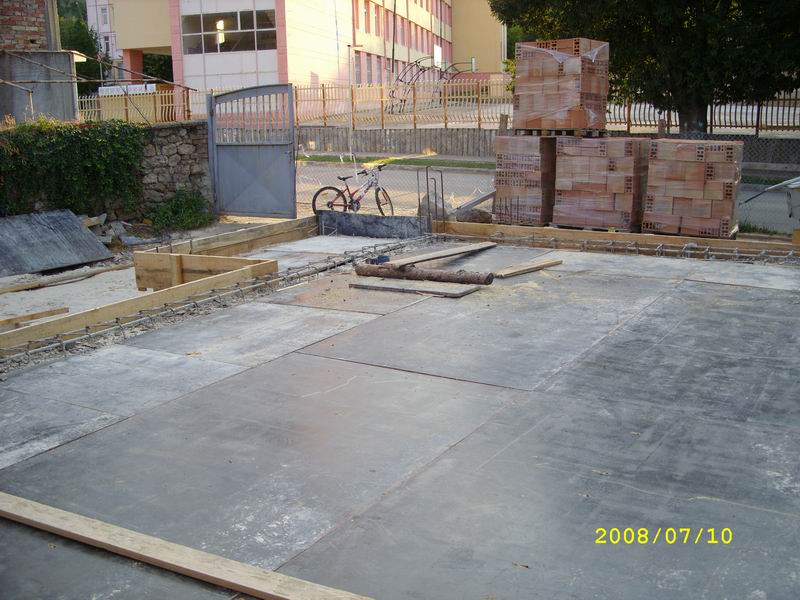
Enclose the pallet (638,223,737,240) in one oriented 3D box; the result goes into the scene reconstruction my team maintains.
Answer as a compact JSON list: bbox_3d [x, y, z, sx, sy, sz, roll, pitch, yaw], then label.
[{"bbox_3d":[4.040,-0.909,12.128,1.120,0.130,1.000,7,15,31],"label":"pallet"}]

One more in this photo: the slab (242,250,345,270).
[{"bbox_3d":[-1.278,-0.392,8.924,1.100,0.050,0.950,7,15,31],"label":"slab"}]

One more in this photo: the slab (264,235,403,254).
[{"bbox_3d":[-0.679,-0.592,9.741,1.150,0.050,1.100,7,15,31],"label":"slab"}]

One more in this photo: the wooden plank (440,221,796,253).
[{"bbox_3d":[2.042,-0.656,9.237,3.900,0.140,0.030,7,15,31],"label":"wooden plank"}]

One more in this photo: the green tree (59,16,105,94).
[{"bbox_3d":[-13.998,-9.281,38.000,3.300,6.500,3.300,-1,13,0],"label":"green tree"}]

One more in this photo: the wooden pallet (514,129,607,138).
[{"bbox_3d":[2.347,-2.432,12.799,1.050,0.130,1.000,8,16,34],"label":"wooden pallet"}]

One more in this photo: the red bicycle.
[{"bbox_3d":[-0.794,-1.811,15.000,1.580,1.000,0.580,-1,13,0],"label":"red bicycle"}]

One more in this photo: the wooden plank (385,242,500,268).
[{"bbox_3d":[0.464,-0.460,8.664,0.170,0.030,2.022,7,13,32],"label":"wooden plank"}]

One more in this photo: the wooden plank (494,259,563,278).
[{"bbox_3d":[1.216,-0.283,8.039,0.931,0.030,0.130,-13,17,-42],"label":"wooden plank"}]

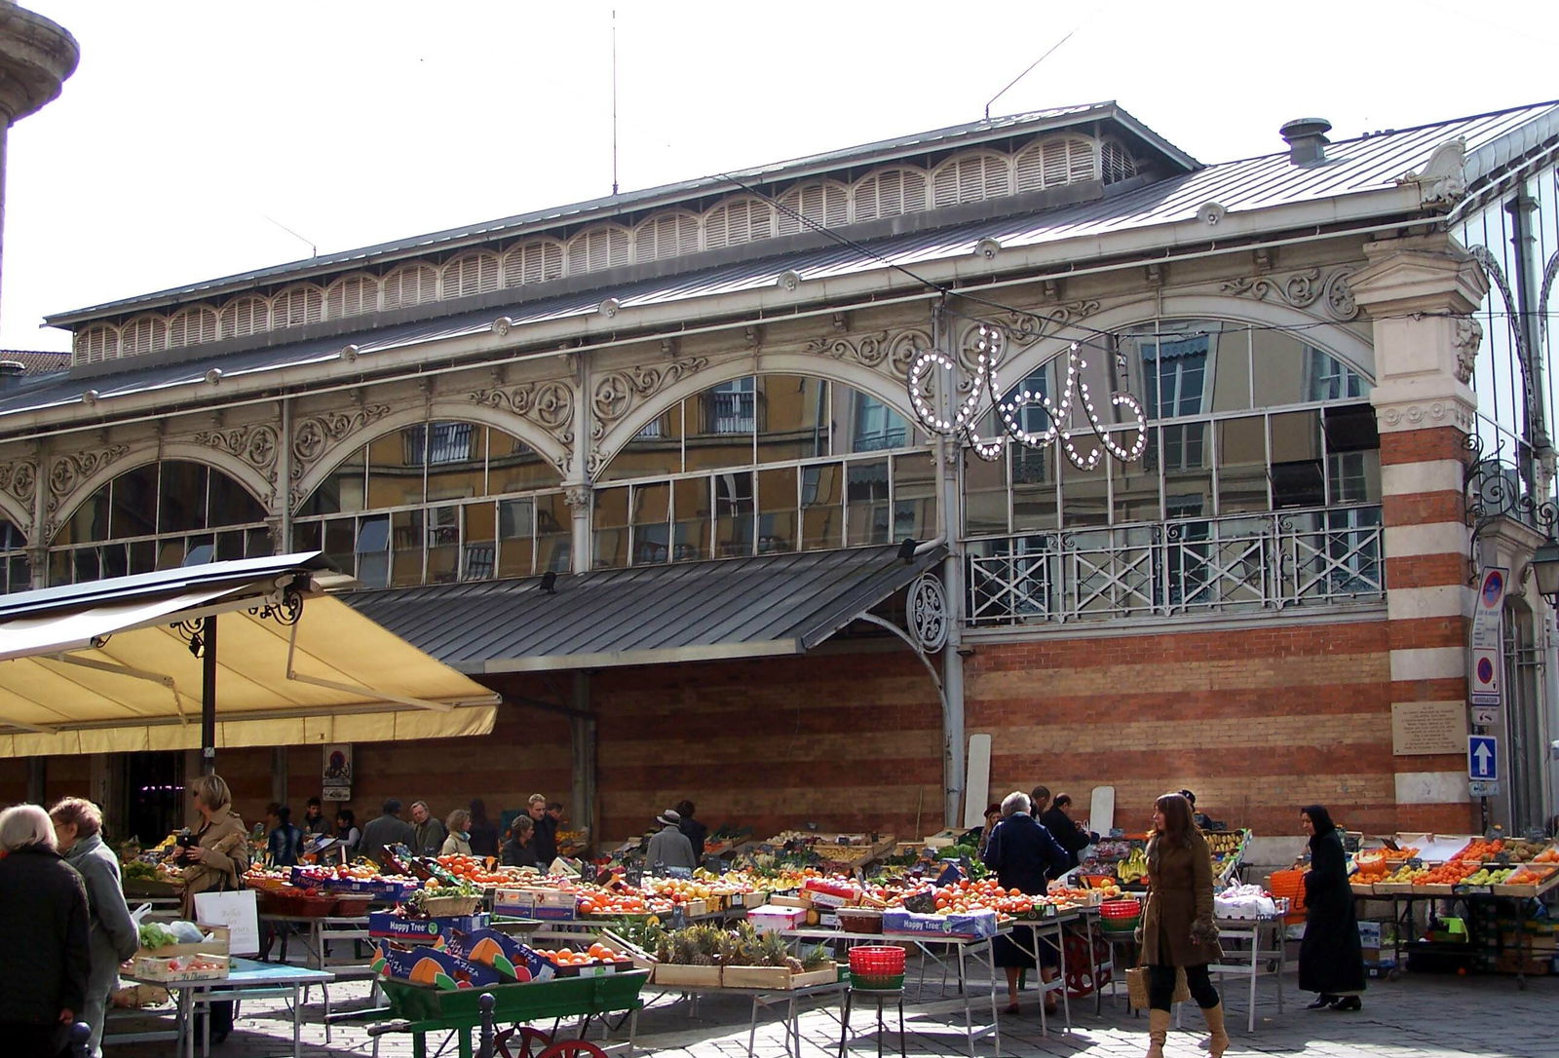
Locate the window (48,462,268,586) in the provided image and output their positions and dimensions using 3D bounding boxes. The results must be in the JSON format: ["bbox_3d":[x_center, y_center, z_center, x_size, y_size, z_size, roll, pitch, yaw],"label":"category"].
[{"bbox_3d":[-10.368,0.106,35.901,5.316,2.487,0.150,-6,-10,32],"label":"window"}]

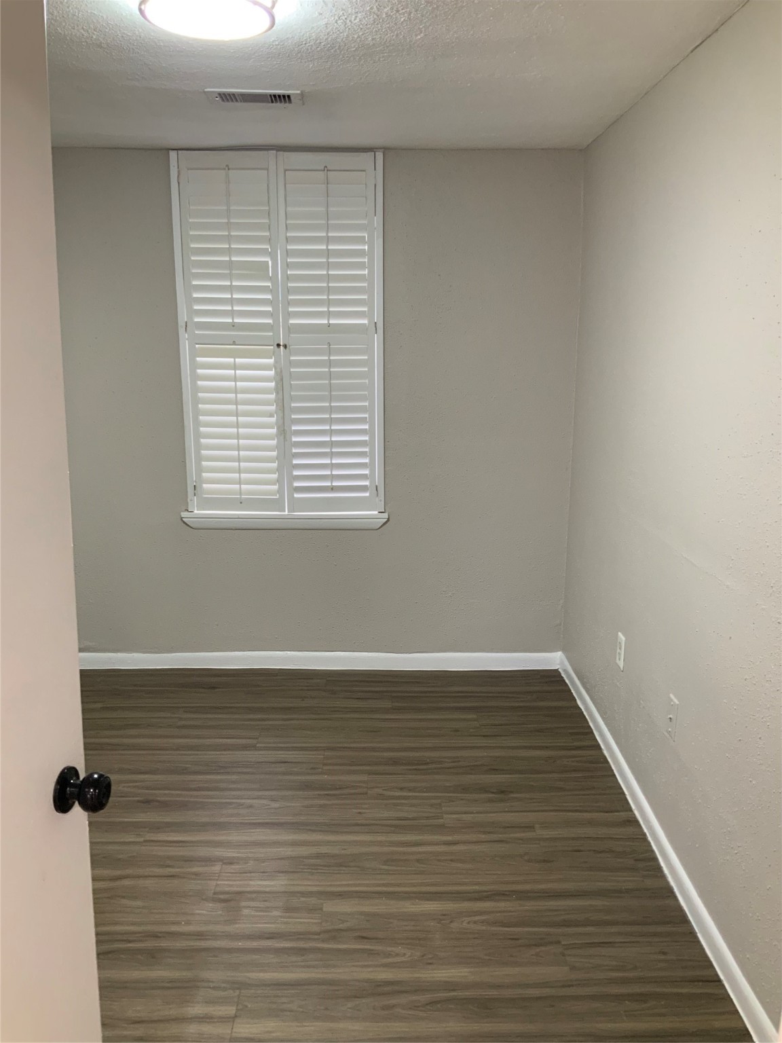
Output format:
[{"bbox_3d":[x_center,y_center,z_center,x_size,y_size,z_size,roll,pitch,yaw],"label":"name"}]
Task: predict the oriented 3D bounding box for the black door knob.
[{"bbox_3d":[-0.436,0.386,1.251,0.064,0.066,0.066,2,12,8],"label":"black door knob"}]

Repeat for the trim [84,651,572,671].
[{"bbox_3d":[-0.448,0.656,4.119,2.510,0.088,0.015,0,12,-1],"label":"trim"}]

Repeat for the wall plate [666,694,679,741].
[{"bbox_3d":[0.822,0.574,2.561,0.009,0.118,0.072,0,12,-1],"label":"wall plate"}]

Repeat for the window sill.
[{"bbox_3d":[-0.475,-0.009,3.957,0.931,0.078,0.060,0,12,-1],"label":"window sill"}]

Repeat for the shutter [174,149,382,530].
[{"bbox_3d":[-0.474,-0.795,3.793,0.875,1.535,0.050,0,12,-1],"label":"shutter"}]

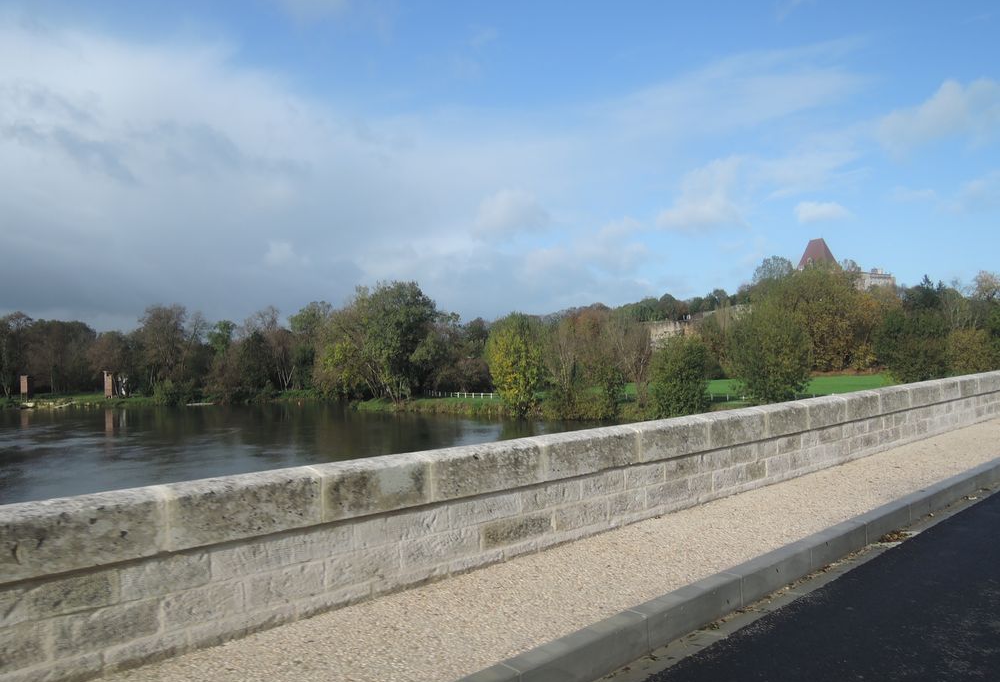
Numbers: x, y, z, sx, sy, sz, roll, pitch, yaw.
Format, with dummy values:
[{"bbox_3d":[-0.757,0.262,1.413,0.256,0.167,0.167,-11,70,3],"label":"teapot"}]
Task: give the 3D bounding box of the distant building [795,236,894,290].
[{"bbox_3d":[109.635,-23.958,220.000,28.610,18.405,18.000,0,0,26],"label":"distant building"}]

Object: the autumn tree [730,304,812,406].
[{"bbox_3d":[33.944,1.506,87.000,10.541,12.674,9.500,0,0,21],"label":"autumn tree"}]

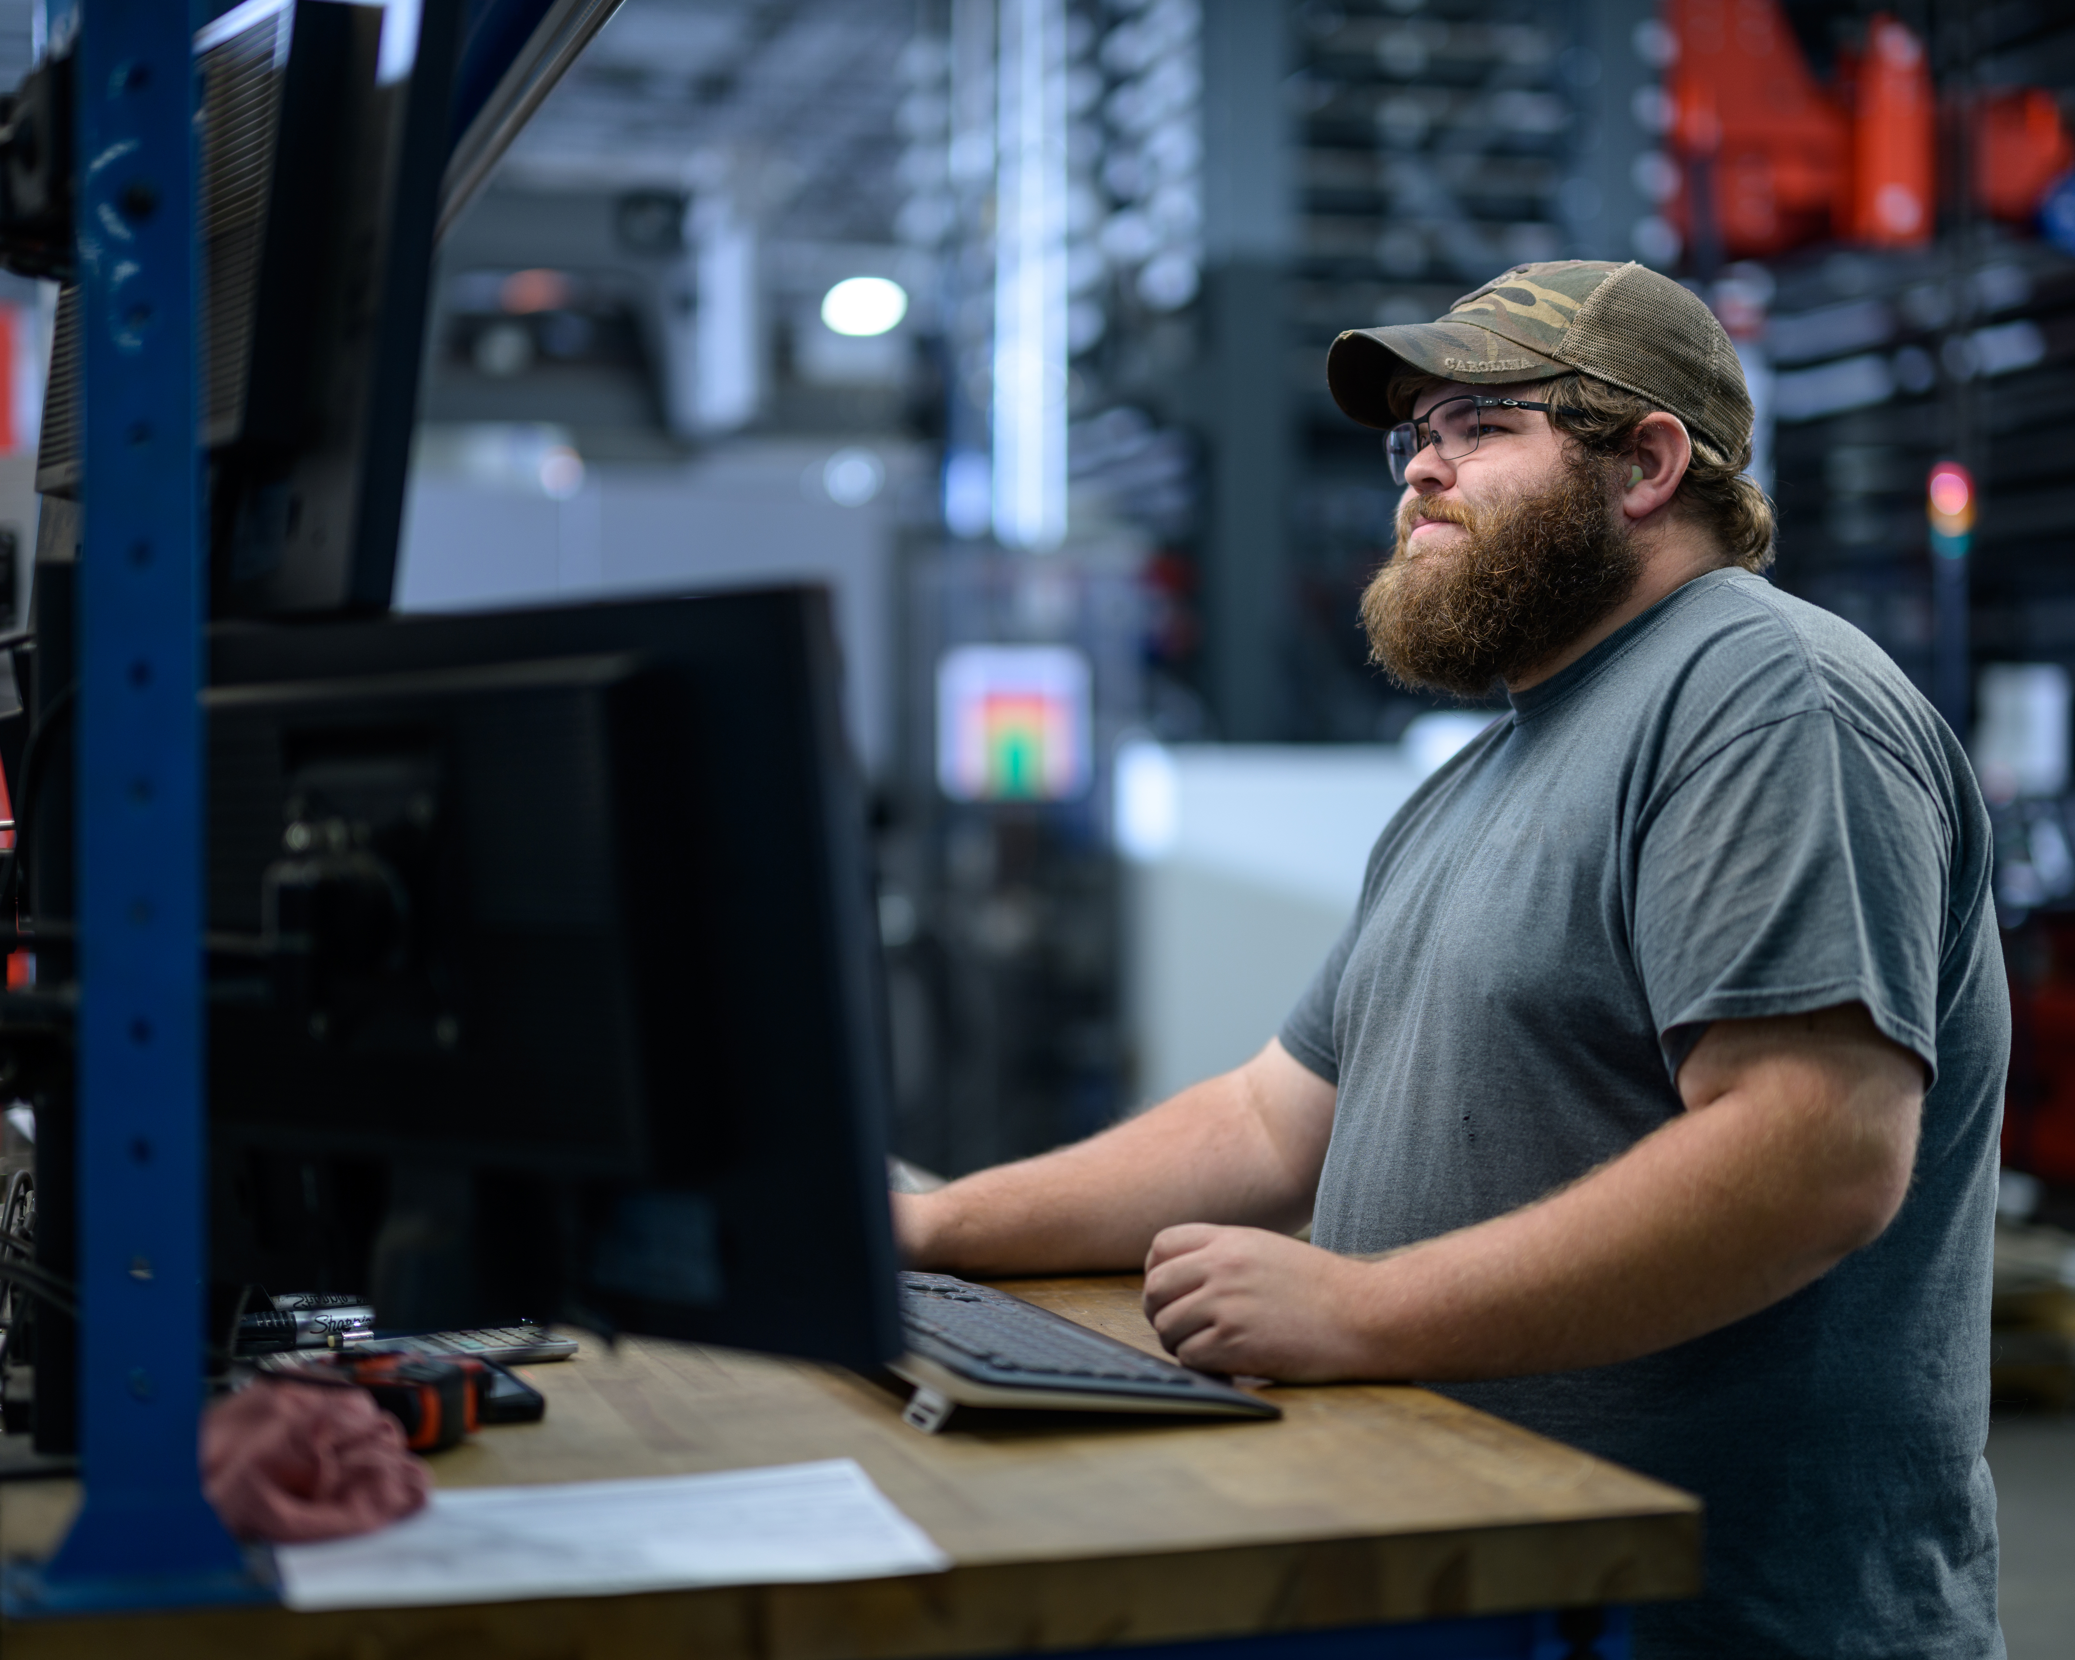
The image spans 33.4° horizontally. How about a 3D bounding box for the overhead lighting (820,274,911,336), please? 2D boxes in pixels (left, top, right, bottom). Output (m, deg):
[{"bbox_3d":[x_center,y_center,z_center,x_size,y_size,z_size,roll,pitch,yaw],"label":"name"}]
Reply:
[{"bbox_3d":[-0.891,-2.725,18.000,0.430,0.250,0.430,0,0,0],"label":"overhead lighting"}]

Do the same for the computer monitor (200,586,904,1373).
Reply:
[{"bbox_3d":[-0.287,0.068,1.580,0.545,0.325,0.056,0,7,43],"label":"computer monitor"}]

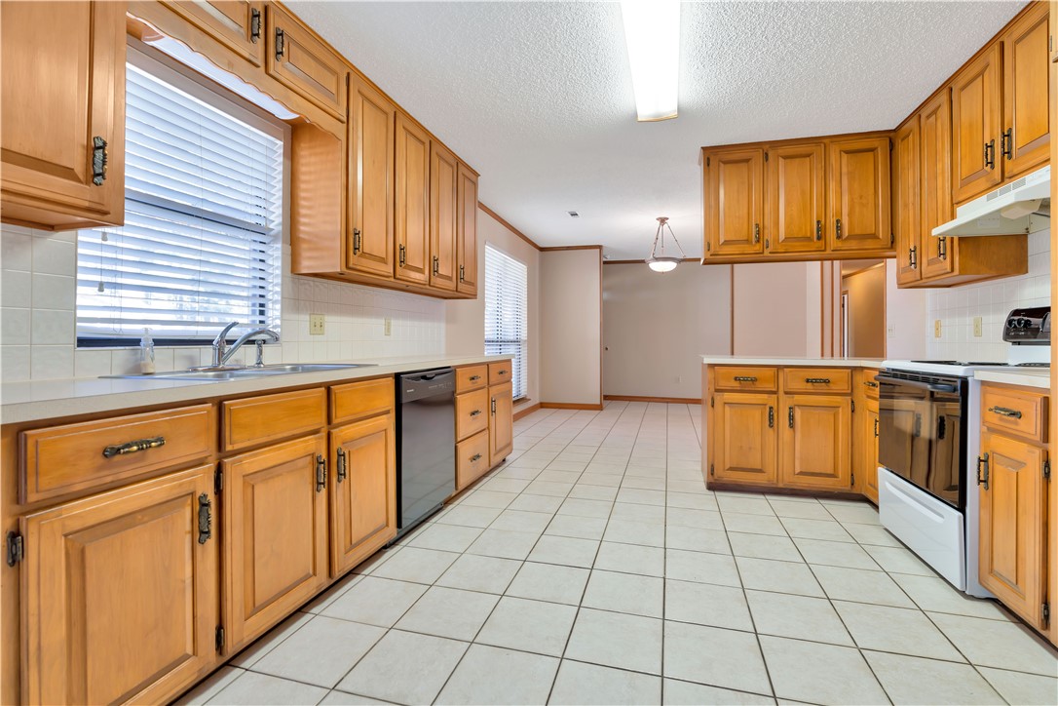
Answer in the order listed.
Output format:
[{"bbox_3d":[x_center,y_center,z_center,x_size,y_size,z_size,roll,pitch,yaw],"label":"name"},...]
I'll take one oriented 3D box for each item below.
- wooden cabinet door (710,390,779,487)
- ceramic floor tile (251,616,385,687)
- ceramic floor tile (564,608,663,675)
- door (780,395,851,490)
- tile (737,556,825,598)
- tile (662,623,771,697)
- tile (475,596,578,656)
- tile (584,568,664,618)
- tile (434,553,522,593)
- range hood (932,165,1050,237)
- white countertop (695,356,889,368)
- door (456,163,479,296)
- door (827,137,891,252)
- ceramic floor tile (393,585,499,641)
[{"bbox_3d":[1.423,0.558,3.093,0.379,0.574,0.022,0,1,16],"label":"wooden cabinet door"},{"bbox_3d":[-0.690,0.997,1.582,0.306,0.010,0.306,0,1,16],"label":"ceramic floor tile"},{"bbox_3d":[0.300,0.981,1.614,0.305,0.010,0.305,0,1,16],"label":"ceramic floor tile"},{"bbox_3d":[1.821,0.557,2.976,0.380,0.574,0.022,0,1,16],"label":"door"},{"bbox_3d":[1.076,0.970,2.041,0.306,0.010,0.306,0,1,16],"label":"tile"},{"bbox_3d":[0.599,0.985,1.531,0.306,0.010,0.306,0,1,16],"label":"tile"},{"bbox_3d":[0.003,0.988,1.708,0.306,0.010,0.306,0,1,16],"label":"tile"},{"bbox_3d":[0.392,0.980,1.919,0.306,0.010,0.306,0,1,16],"label":"tile"},{"bbox_3d":[-0.213,0.983,2.092,0.306,0.010,0.306,0,1,16],"label":"tile"},{"bbox_3d":[2.292,-0.701,2.127,0.460,0.150,0.765,0,1,16],"label":"range hood"},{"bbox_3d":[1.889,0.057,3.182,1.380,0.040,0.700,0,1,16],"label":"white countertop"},{"bbox_3d":[-0.519,-0.979,3.872,0.022,1.002,0.418,0,1,16],"label":"door"},{"bbox_3d":[2.327,-1.116,3.310,0.357,0.764,0.022,0,1,16],"label":"door"},{"bbox_3d":[-0.298,0.977,1.787,0.305,0.010,0.305,0,1,16],"label":"ceramic floor tile"}]

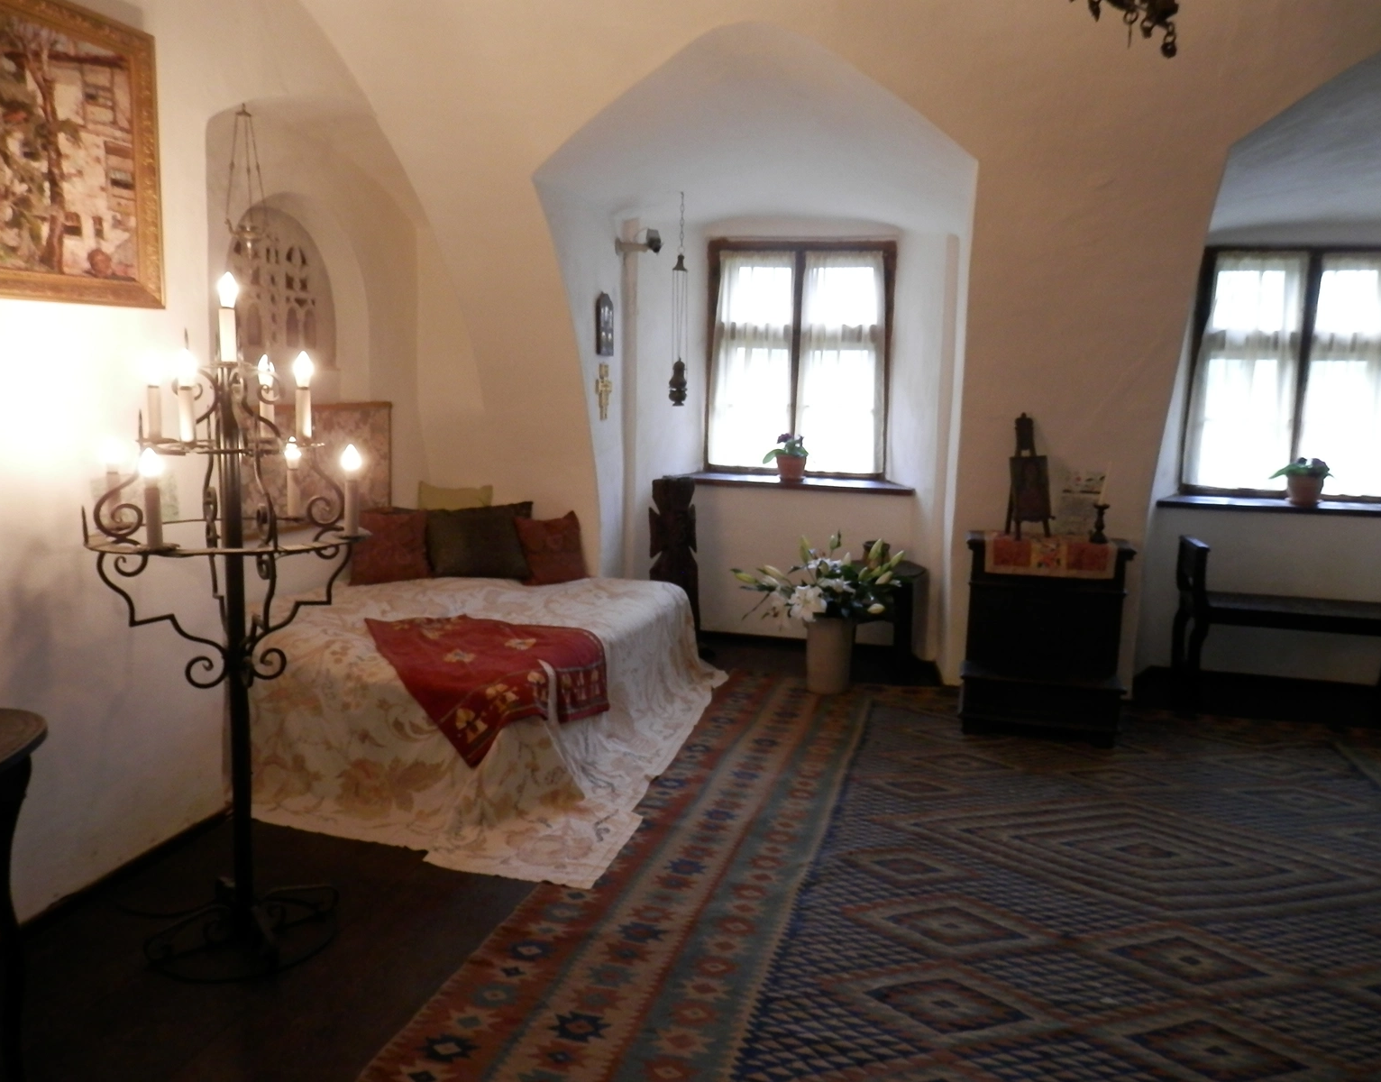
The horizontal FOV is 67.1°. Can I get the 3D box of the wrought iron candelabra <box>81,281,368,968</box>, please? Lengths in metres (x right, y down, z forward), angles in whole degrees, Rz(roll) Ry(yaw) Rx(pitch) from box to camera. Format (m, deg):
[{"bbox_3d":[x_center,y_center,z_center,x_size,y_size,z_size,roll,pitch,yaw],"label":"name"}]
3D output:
[{"bbox_3d":[-1.068,0.172,2.453,0.598,1.593,0.598,3,7,14],"label":"wrought iron candelabra"}]

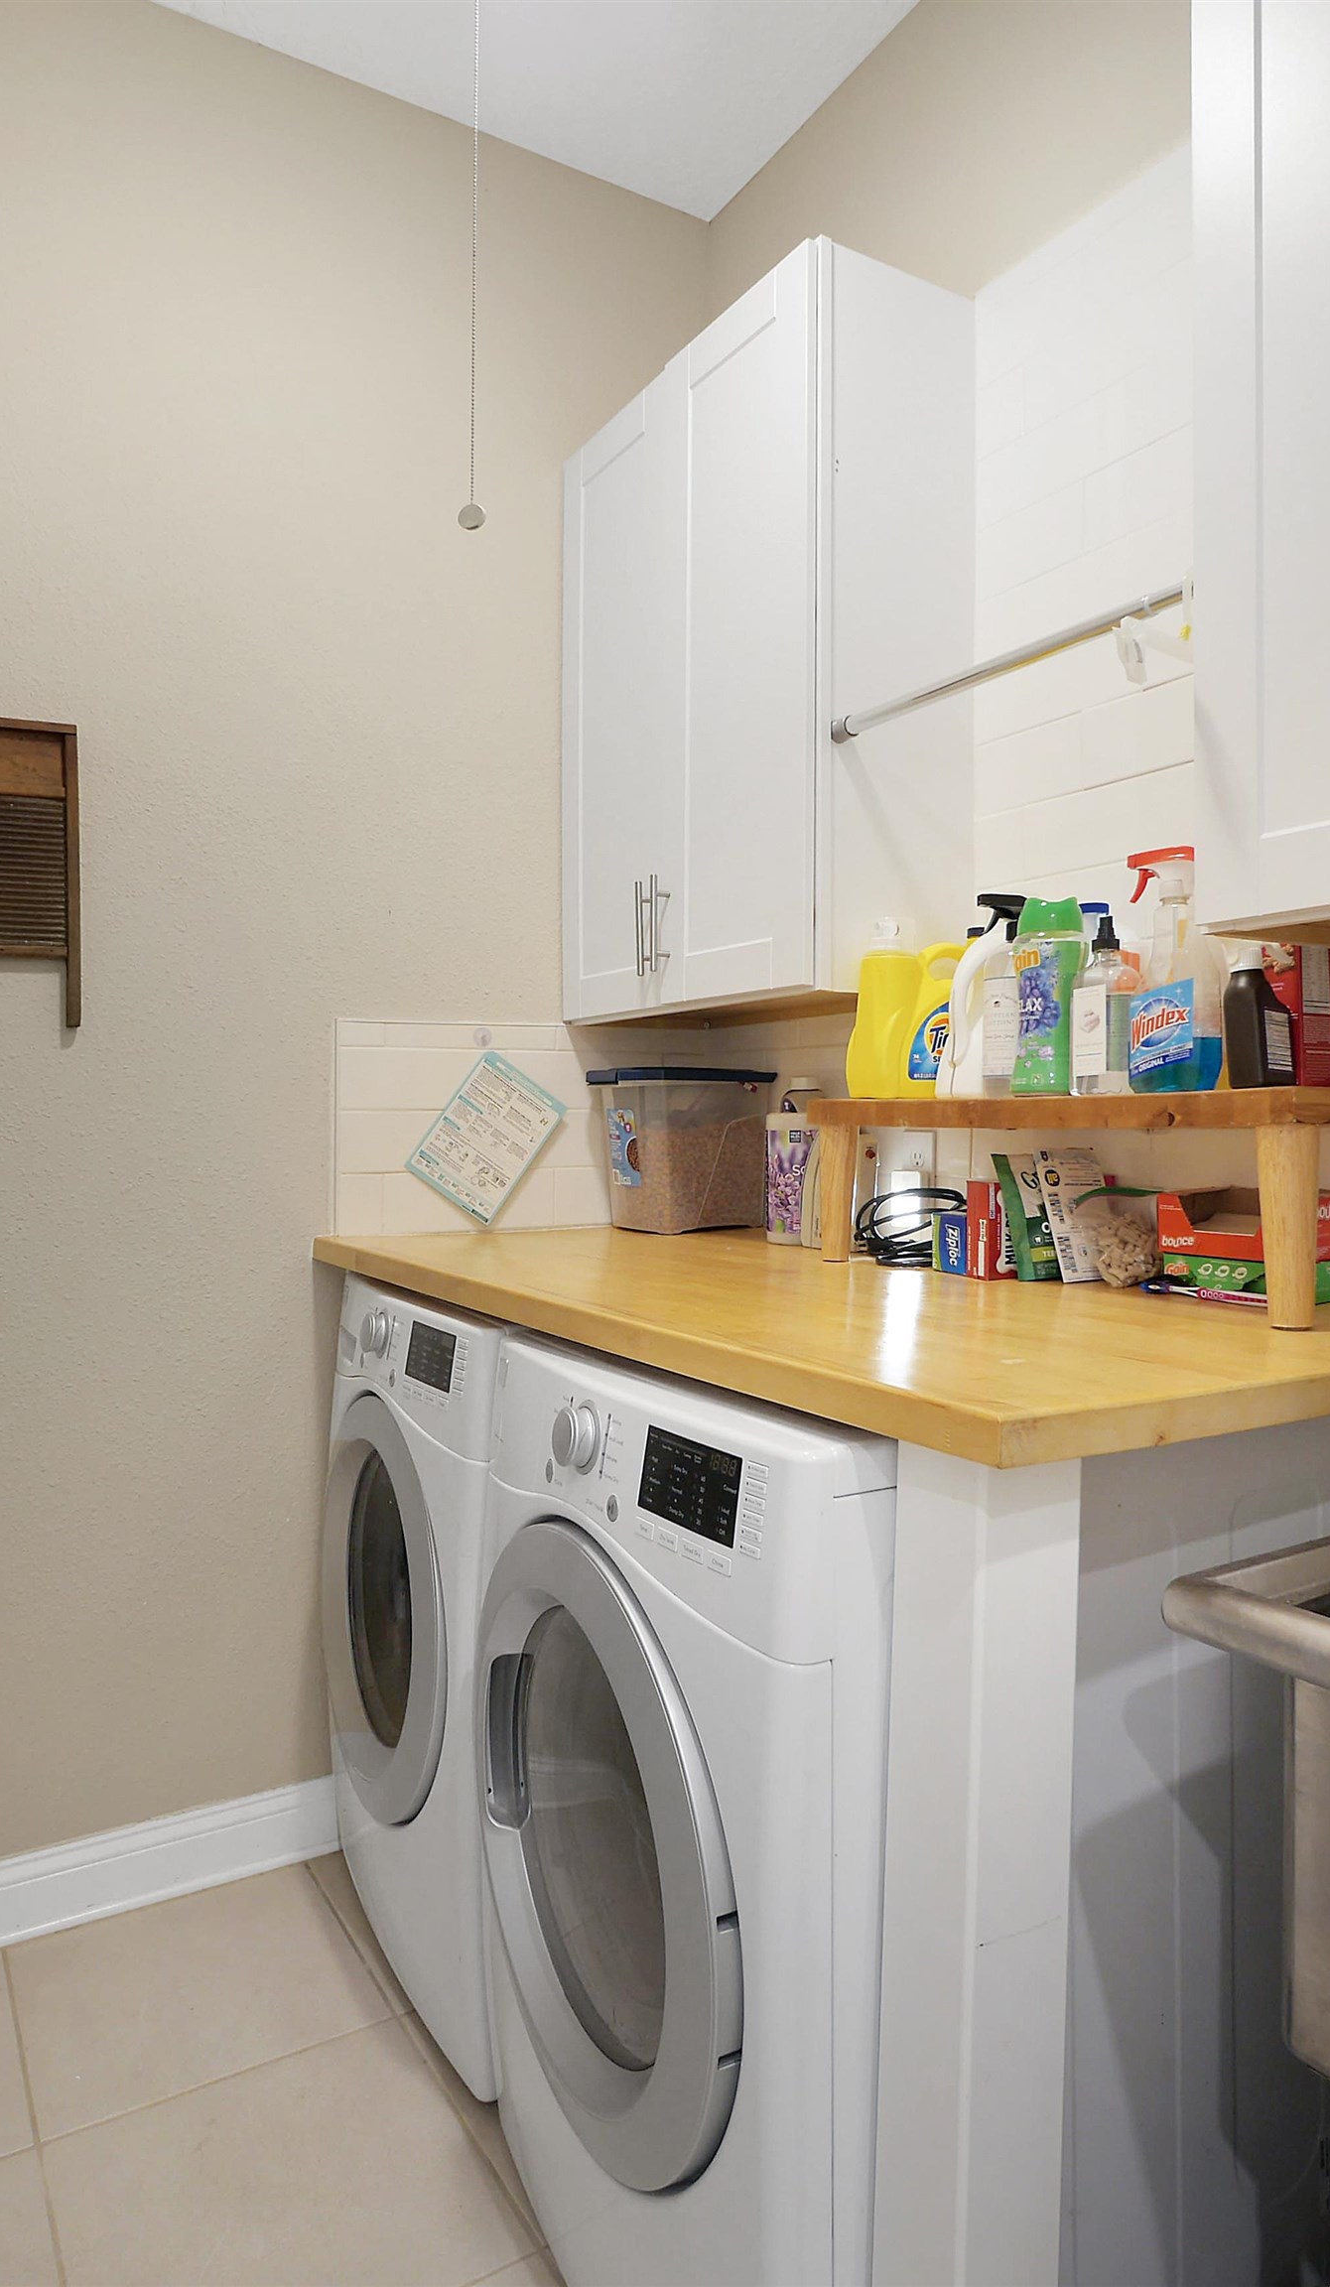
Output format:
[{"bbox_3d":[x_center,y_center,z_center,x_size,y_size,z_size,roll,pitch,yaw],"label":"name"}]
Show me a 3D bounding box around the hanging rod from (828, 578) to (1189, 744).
[{"bbox_3d":[0.415,-0.589,1.526,0.030,0.030,0.609,0,1,-33],"label":"hanging rod"}]

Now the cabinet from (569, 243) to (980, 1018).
[{"bbox_3d":[0.153,-0.758,2.153,0.330,1.066,0.760,0,0,-33],"label":"cabinet"}]

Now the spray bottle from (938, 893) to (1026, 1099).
[{"bbox_3d":[0.434,-0.199,1.663,0.120,0.275,0.070,1,1,37],"label":"spray bottle"}]

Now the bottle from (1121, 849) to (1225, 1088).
[{"bbox_3d":[0.587,-0.199,1.421,0.070,0.282,0.115,0,1,-33],"label":"bottle"}]

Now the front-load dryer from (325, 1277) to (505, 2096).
[{"bbox_3d":[-0.142,0.777,2.118,0.750,1.015,0.680,0,1,-33],"label":"front-load dryer"}]

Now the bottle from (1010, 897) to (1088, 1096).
[{"bbox_3d":[0.483,-0.185,1.562,0.066,0.251,0.103,0,0,-33],"label":"bottle"}]

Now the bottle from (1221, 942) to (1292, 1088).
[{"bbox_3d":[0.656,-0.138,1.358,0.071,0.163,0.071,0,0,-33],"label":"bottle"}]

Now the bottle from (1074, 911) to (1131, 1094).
[{"bbox_3d":[0.527,-0.168,1.484,0.070,0.221,0.070,0,0,-33],"label":"bottle"}]

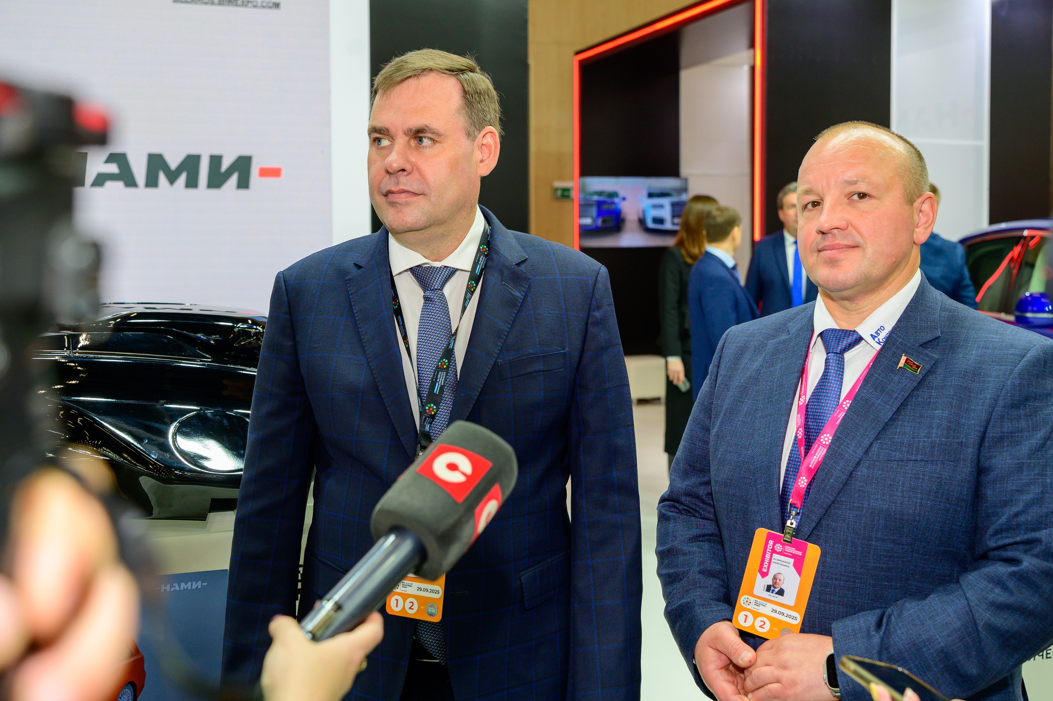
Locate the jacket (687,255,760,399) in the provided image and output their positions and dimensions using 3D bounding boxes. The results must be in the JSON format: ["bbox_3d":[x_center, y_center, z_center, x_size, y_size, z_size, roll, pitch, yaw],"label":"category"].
[{"bbox_3d":[1.010,-0.108,5.800,0.350,0.760,0.480,0,3,-5],"label":"jacket"}]

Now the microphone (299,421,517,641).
[{"bbox_3d":[-0.108,0.170,0.980,0.077,0.077,0.285,32,51,14],"label":"microphone"}]

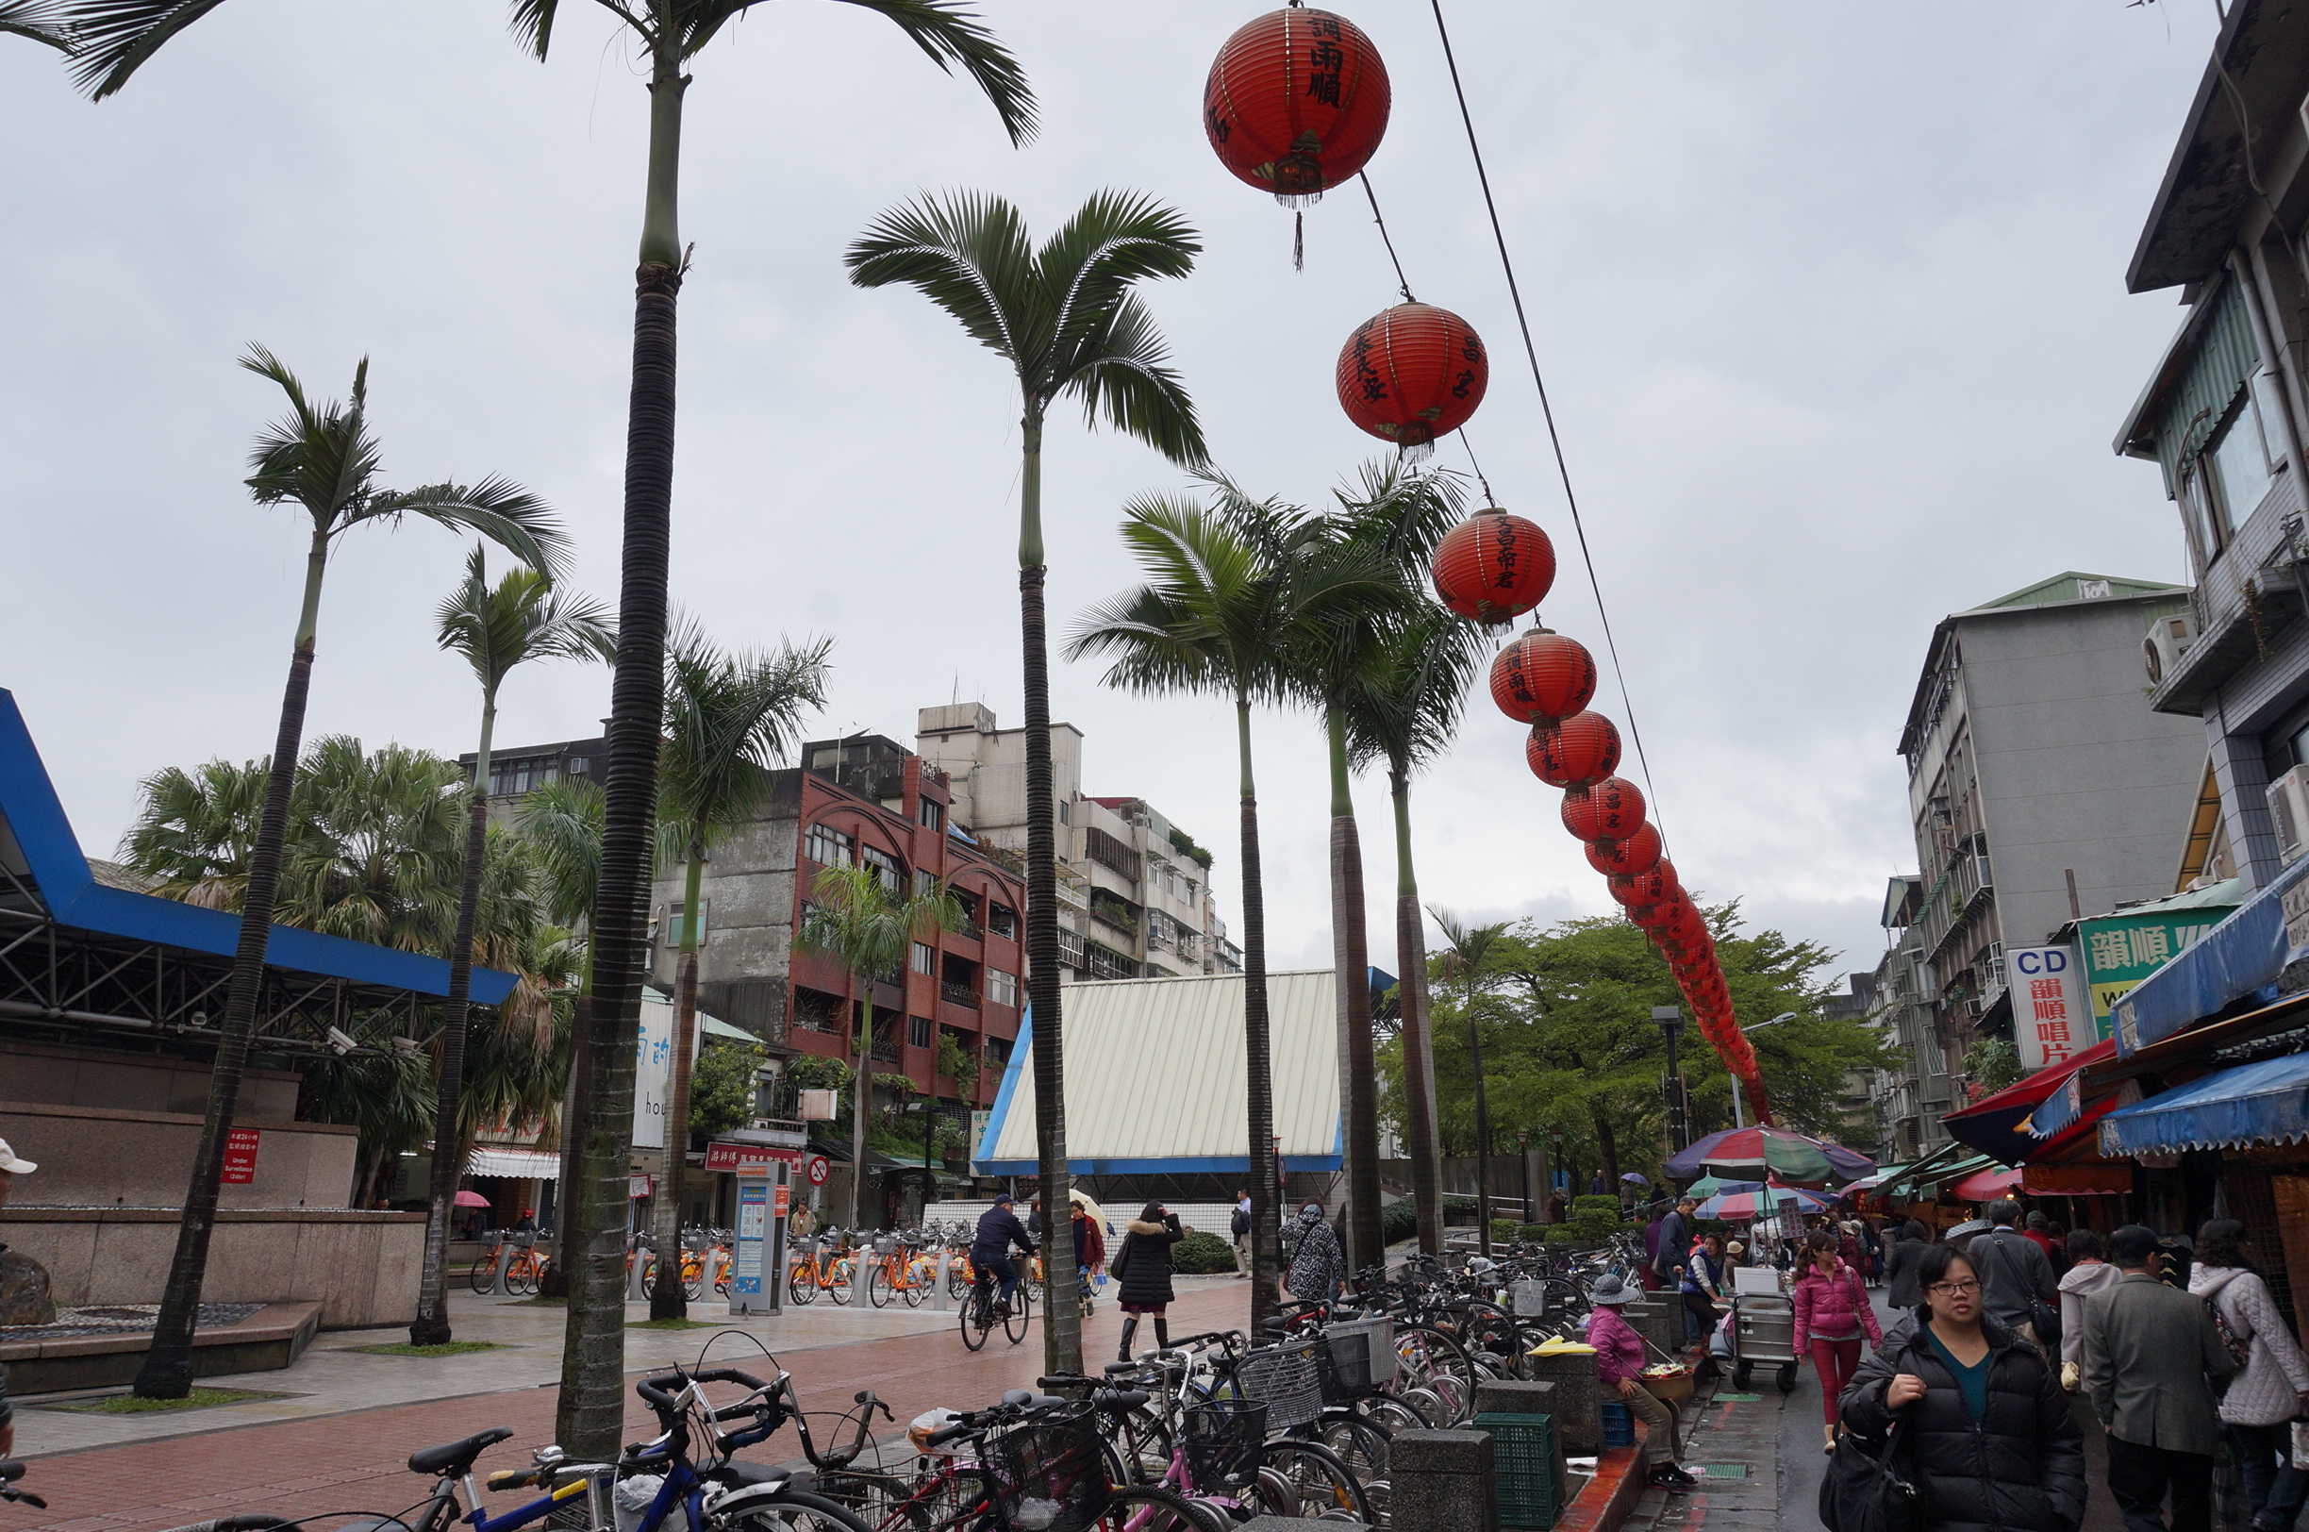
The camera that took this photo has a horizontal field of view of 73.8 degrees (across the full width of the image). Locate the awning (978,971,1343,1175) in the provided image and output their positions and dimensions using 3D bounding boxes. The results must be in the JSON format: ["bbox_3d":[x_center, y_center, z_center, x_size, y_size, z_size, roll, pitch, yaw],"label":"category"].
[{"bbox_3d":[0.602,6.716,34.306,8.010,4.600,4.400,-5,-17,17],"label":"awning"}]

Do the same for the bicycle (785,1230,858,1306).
[{"bbox_3d":[-5.417,8.181,25.016,0.580,1.100,1.700,-7,-17,23],"label":"bicycle"}]

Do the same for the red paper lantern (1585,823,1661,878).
[{"bbox_3d":[3.354,0.599,10.981,0.530,0.420,0.530,-6,-17,19],"label":"red paper lantern"}]

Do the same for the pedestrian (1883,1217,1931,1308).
[{"bbox_3d":[8.314,5.833,16.846,0.530,1.650,0.380,-6,-17,21],"label":"pedestrian"}]

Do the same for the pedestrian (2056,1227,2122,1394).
[{"bbox_3d":[5.699,3.613,9.156,0.520,1.630,0.360,-6,-17,21],"label":"pedestrian"}]

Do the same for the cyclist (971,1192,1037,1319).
[{"bbox_3d":[-1.738,5.627,17.526,0.550,1.450,0.720,-7,-18,23],"label":"cyclist"}]

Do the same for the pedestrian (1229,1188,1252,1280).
[{"bbox_3d":[1.848,9.611,31.572,0.450,1.740,0.520,-1,-16,5],"label":"pedestrian"}]

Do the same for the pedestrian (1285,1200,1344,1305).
[{"bbox_3d":[1.740,5.523,16.619,0.580,1.620,0.420,-1,-16,3],"label":"pedestrian"}]

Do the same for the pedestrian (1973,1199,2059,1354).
[{"bbox_3d":[5.338,3.561,9.379,0.550,1.770,0.360,-6,-17,21],"label":"pedestrian"}]

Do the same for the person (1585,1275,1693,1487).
[{"bbox_3d":[3.348,4.210,10.585,0.700,1.342,0.500,-4,-16,13],"label":"person"}]

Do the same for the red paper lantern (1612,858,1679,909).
[{"bbox_3d":[3.525,0.855,11.040,0.480,0.410,0.480,-6,-17,20],"label":"red paper lantern"}]

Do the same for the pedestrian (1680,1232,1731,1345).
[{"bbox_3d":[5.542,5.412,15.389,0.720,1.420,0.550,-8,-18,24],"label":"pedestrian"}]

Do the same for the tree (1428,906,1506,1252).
[{"bbox_3d":[6.819,6.849,32.362,1.700,7.797,1.700,-6,-17,20],"label":"tree"}]

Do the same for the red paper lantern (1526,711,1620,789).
[{"bbox_3d":[2.113,-0.077,7.743,0.460,0.405,0.460,-6,-17,20],"label":"red paper lantern"}]

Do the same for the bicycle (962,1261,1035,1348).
[{"bbox_3d":[-1.740,5.889,16.948,0.580,1.040,1.750,-6,-17,18],"label":"bicycle"}]

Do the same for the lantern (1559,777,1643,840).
[{"bbox_3d":[2.674,0.253,9.168,0.480,0.410,0.480,-6,-17,20],"label":"lantern"}]

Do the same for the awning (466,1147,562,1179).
[{"bbox_3d":[-19.167,11.878,46.000,1.000,0.900,4.300,-4,-17,15],"label":"awning"}]

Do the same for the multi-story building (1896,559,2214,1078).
[{"bbox_3d":[28.637,5.404,47.157,7.200,18.900,14.800,-6,-17,19],"label":"multi-story building"}]

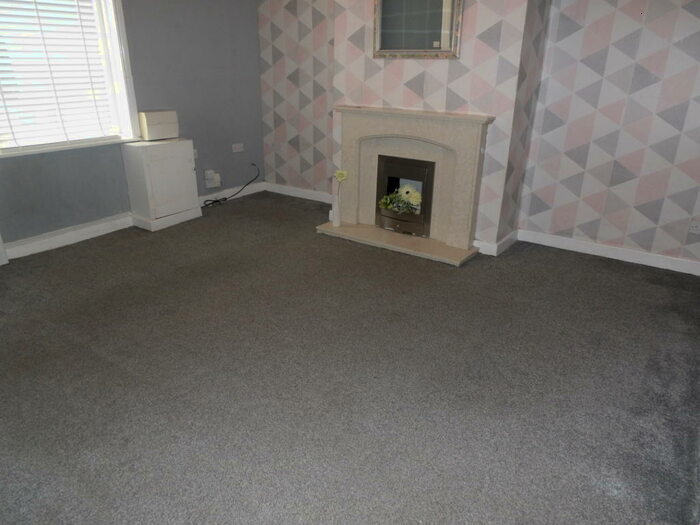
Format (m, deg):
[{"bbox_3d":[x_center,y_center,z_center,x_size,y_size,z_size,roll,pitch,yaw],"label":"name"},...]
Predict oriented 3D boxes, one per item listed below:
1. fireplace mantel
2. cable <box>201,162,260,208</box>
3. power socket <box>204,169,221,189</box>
[{"bbox_3d":[0.361,-0.630,3.705,1.298,0.996,0.384,15,26,32],"label":"fireplace mantel"},{"bbox_3d":[-1.173,-0.798,4.984,0.123,0.320,0.819,15,26,32],"label":"cable"},{"bbox_3d":[-1.345,-0.824,4.786,0.039,0.178,0.168,15,26,32],"label":"power socket"}]

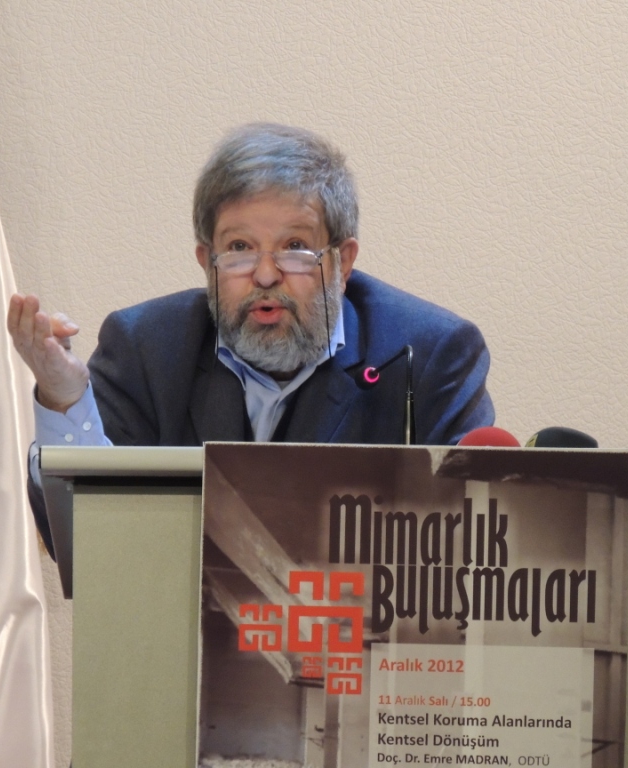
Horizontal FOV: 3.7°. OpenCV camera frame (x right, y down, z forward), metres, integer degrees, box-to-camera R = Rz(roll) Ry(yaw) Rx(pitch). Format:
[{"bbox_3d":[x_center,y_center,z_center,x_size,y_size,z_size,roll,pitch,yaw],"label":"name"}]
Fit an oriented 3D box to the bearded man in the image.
[{"bbox_3d":[-0.065,0.484,10.441,0.560,1.540,0.680,0,-3,7],"label":"bearded man"}]

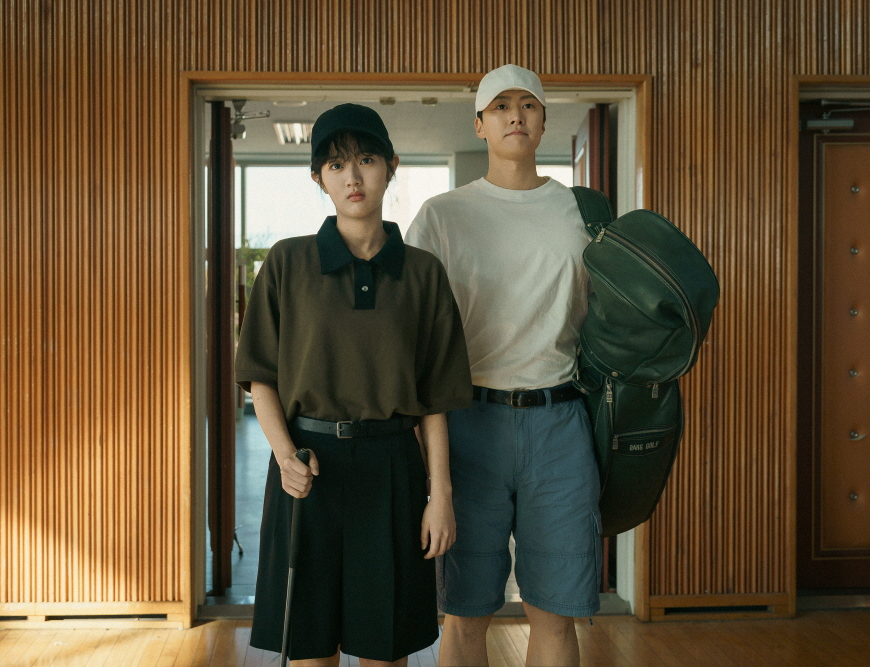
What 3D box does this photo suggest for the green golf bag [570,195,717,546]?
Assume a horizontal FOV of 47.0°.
[{"bbox_3d":[0.465,0.085,2.380,0.280,0.880,0.300,-10,41,-10],"label":"green golf bag"}]

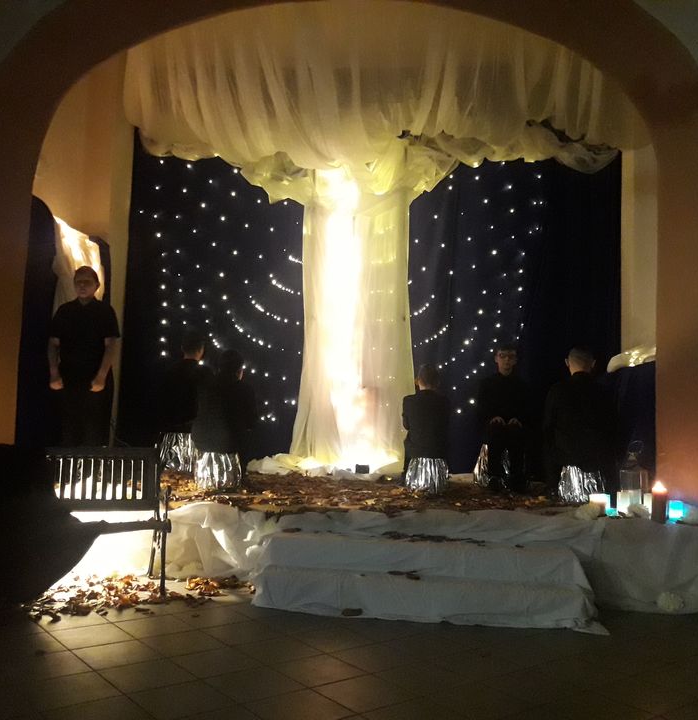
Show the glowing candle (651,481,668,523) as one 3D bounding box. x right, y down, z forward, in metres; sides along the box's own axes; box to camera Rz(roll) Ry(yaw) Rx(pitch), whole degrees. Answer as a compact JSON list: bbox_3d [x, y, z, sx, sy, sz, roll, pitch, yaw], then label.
[{"bbox_3d":[1.846,0.839,4.614,0.089,0.233,0.089,2,-4,7],"label":"glowing candle"}]

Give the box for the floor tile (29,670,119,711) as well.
[{"bbox_3d":[-1.049,1.240,2.907,0.310,0.010,0.310,5,-5,-38],"label":"floor tile"}]

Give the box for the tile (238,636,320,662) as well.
[{"bbox_3d":[-0.314,1.303,3.474,0.310,0.010,0.310,5,-5,-38],"label":"tile"}]

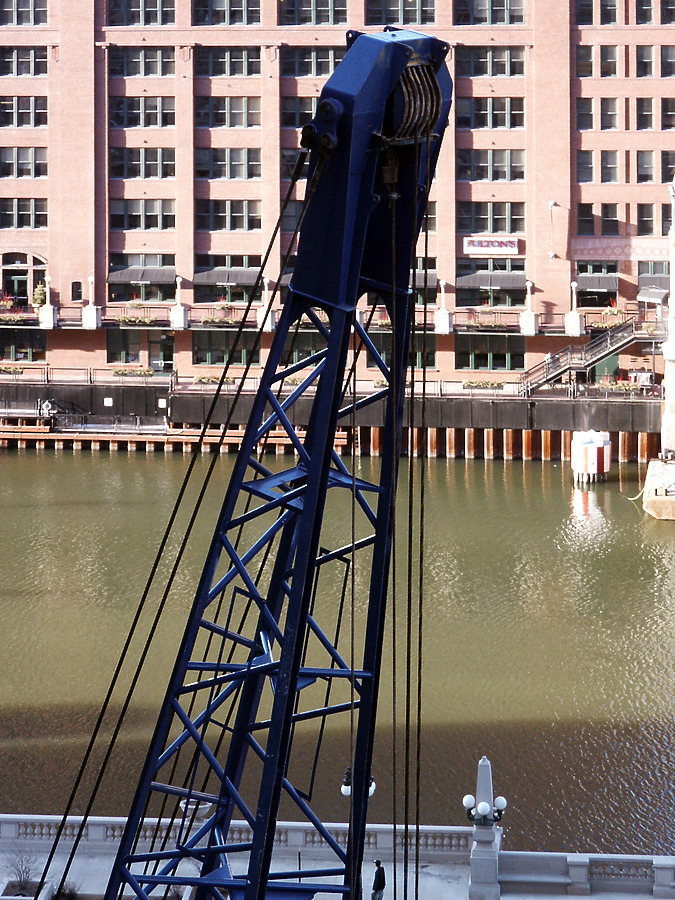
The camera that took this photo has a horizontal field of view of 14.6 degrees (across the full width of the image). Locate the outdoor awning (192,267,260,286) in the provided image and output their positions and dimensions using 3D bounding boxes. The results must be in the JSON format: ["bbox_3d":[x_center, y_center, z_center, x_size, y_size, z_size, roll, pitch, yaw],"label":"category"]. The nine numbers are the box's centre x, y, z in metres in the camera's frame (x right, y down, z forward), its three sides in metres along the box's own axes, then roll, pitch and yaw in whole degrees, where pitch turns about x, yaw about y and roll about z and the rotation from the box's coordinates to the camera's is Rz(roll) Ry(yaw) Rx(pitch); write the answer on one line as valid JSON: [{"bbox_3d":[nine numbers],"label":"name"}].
[{"bbox_3d":[-7.187,-11.213,170.496,4.400,0.920,1.100,1,12,8],"label":"outdoor awning"}]

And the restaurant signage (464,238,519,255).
[{"bbox_3d":[9.815,-13.031,167.908,3.500,1.100,0.300,1,12,8],"label":"restaurant signage"}]

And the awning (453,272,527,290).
[{"bbox_3d":[9.858,-10.774,168.105,4.500,0.920,1.100,1,12,8],"label":"awning"}]

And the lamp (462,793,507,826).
[{"bbox_3d":[4.375,10.678,78.000,1.320,0.900,1.300,1,12,5],"label":"lamp"}]

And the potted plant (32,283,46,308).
[{"bbox_3d":[-19.435,-9.995,171.548,0.920,2.000,0.920,1,12,8],"label":"potted plant"}]

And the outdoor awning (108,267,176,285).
[{"bbox_3d":[-12.719,-11.329,171.277,4.400,0.920,1.100,1,12,8],"label":"outdoor awning"}]

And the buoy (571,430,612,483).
[{"bbox_3d":[14.896,0.381,154.000,2.400,2.750,2.400,1,12,8],"label":"buoy"}]

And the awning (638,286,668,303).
[{"bbox_3d":[19.594,-9.704,163.349,1.850,0.950,1.200,4,12,20],"label":"awning"}]

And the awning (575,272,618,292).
[{"bbox_3d":[16.570,-10.586,167.166,2.700,0.900,1.100,1,12,8],"label":"awning"}]

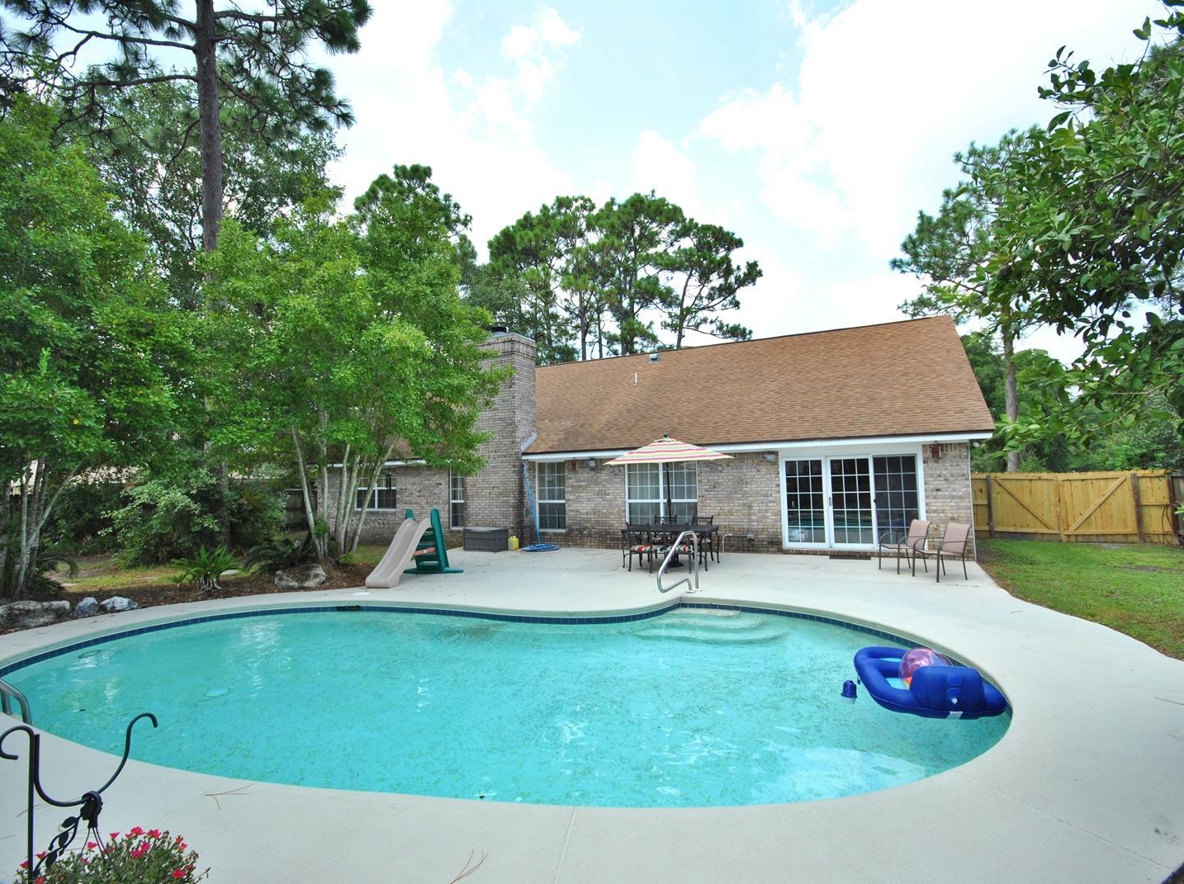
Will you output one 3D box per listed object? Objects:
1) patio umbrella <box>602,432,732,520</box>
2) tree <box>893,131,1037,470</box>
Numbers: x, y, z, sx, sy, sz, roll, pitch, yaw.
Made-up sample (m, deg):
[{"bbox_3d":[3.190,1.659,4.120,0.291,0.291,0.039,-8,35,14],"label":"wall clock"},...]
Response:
[{"bbox_3d":[1.564,1.176,11.144,2.520,2.600,2.520,-3,-4,26],"label":"patio umbrella"},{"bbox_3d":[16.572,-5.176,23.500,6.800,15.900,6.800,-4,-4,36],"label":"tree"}]

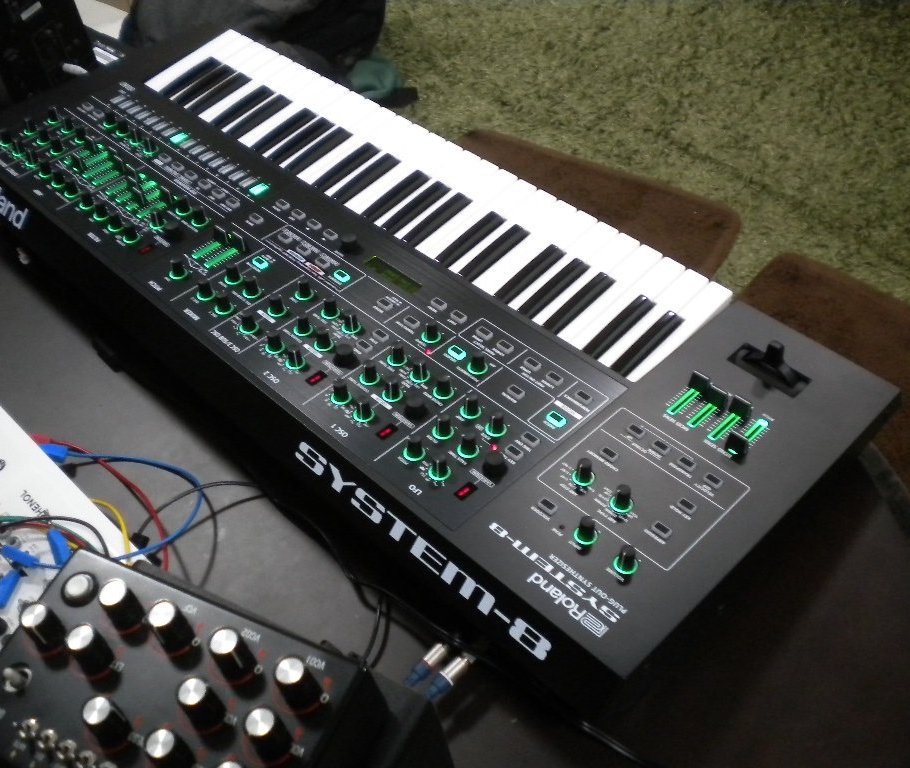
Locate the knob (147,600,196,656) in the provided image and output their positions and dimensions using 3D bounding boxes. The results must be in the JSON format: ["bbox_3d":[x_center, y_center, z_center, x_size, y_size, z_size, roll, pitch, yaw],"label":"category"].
[{"bbox_3d":[-0.154,0.133,0.564,0.019,0.025,0.019,-5,50,6],"label":"knob"}]

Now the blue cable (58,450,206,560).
[{"bbox_3d":[-0.245,0.073,0.794,0.082,0.034,0.149,-31,53,-15],"label":"blue cable"}]

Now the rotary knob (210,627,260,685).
[{"bbox_3d":[-0.139,0.165,0.641,0.018,0.025,0.018,17,56,21],"label":"rotary knob"}]

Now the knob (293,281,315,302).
[{"bbox_3d":[-0.124,-0.078,0.847,0.015,0.015,0.015,0,45,0],"label":"knob"}]

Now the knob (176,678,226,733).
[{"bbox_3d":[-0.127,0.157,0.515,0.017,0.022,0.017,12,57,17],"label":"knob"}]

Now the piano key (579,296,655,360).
[{"bbox_3d":[0.130,-0.046,0.815,0.011,0.012,0.080,35,64,31],"label":"piano key"}]

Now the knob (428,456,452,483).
[{"bbox_3d":[-0.010,0.056,0.710,0.015,0.015,0.015,0,45,0],"label":"knob"}]

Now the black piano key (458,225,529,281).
[{"bbox_3d":[0.034,-0.113,0.885,0.011,0.012,0.080,35,64,31],"label":"black piano key"}]

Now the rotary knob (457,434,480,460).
[{"bbox_3d":[0.010,0.042,0.744,0.015,0.017,0.015,-1,45,1],"label":"rotary knob"}]

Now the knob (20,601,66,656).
[{"bbox_3d":[-0.228,0.136,0.575,0.019,0.025,0.019,-5,50,6],"label":"knob"}]

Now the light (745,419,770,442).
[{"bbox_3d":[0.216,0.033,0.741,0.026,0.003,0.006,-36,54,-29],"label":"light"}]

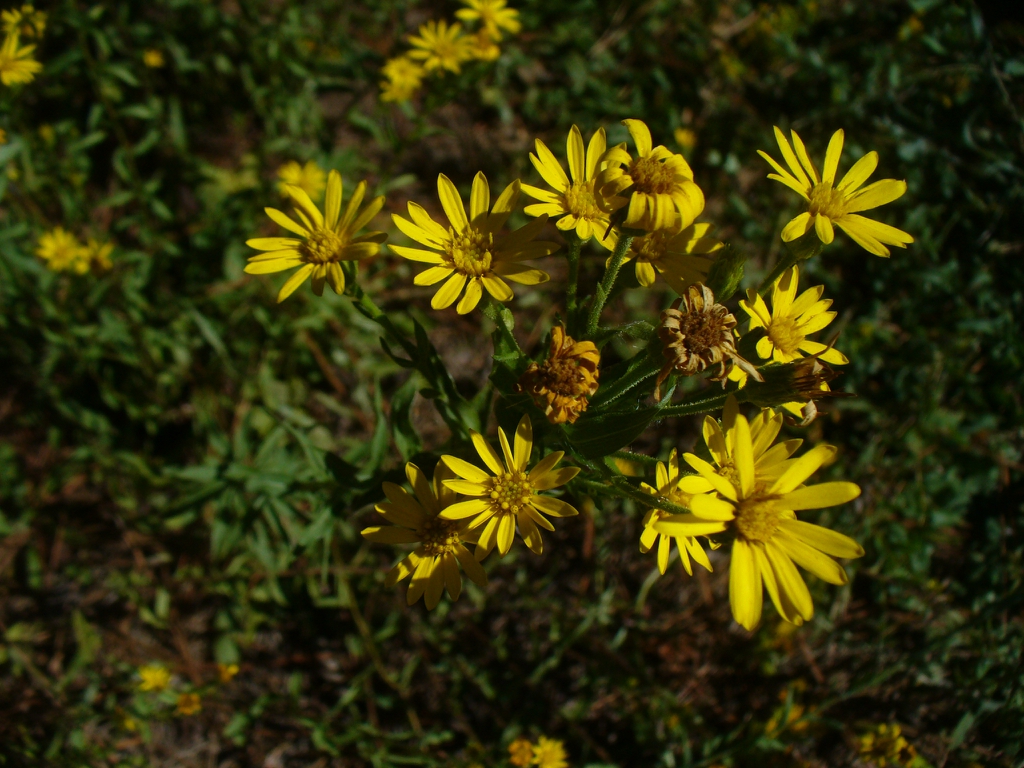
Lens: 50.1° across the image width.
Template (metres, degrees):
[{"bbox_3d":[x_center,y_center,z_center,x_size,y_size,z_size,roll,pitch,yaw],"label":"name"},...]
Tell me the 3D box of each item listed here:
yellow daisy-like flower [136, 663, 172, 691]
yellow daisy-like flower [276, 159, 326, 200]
[{"bbox_3d":[-0.245,0.202,0.750,0.025,0.010,0.022,0,63,-6],"label":"yellow daisy-like flower"},{"bbox_3d":[-0.127,-0.123,0.660,0.030,0.012,0.028,0,69,-3],"label":"yellow daisy-like flower"}]

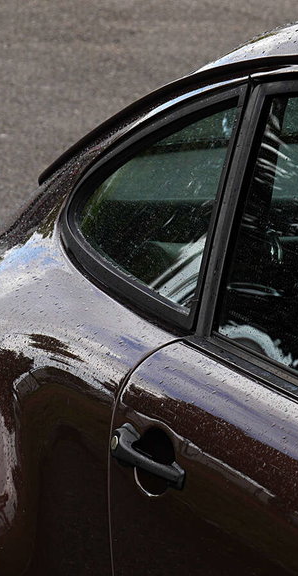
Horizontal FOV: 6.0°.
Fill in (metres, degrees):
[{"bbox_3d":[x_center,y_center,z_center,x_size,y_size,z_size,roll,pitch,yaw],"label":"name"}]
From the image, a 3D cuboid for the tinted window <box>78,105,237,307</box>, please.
[{"bbox_3d":[0.010,-0.141,3.877,0.040,0.285,0.524,17,3,-22],"label":"tinted window"}]

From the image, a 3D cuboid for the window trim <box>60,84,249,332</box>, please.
[{"bbox_3d":[0.003,-0.139,3.891,0.060,0.335,0.619,17,3,-22],"label":"window trim"}]

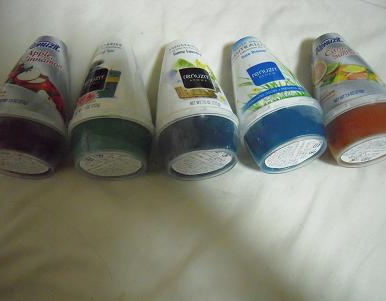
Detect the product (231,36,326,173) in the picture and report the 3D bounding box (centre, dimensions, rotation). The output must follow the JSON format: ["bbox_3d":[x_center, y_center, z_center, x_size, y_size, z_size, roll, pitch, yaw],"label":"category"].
[{"bbox_3d":[0.072,-0.053,0.319,0.077,0.077,0.139,-16,59,2],"label":"product"}]

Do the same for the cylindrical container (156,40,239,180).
[{"bbox_3d":[-0.003,-0.049,0.315,0.077,0.077,0.139,-2,62,-14],"label":"cylindrical container"}]

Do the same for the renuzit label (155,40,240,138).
[{"bbox_3d":[-0.004,-0.059,0.320,0.075,0.075,0.115,-2,62,-14],"label":"renuzit label"}]

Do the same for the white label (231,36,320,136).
[{"bbox_3d":[0.069,-0.063,0.325,0.075,0.075,0.115,-16,59,2],"label":"white label"}]

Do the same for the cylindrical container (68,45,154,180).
[{"bbox_3d":[-0.076,-0.048,0.312,0.077,0.077,0.139,-13,63,15],"label":"cylindrical container"}]

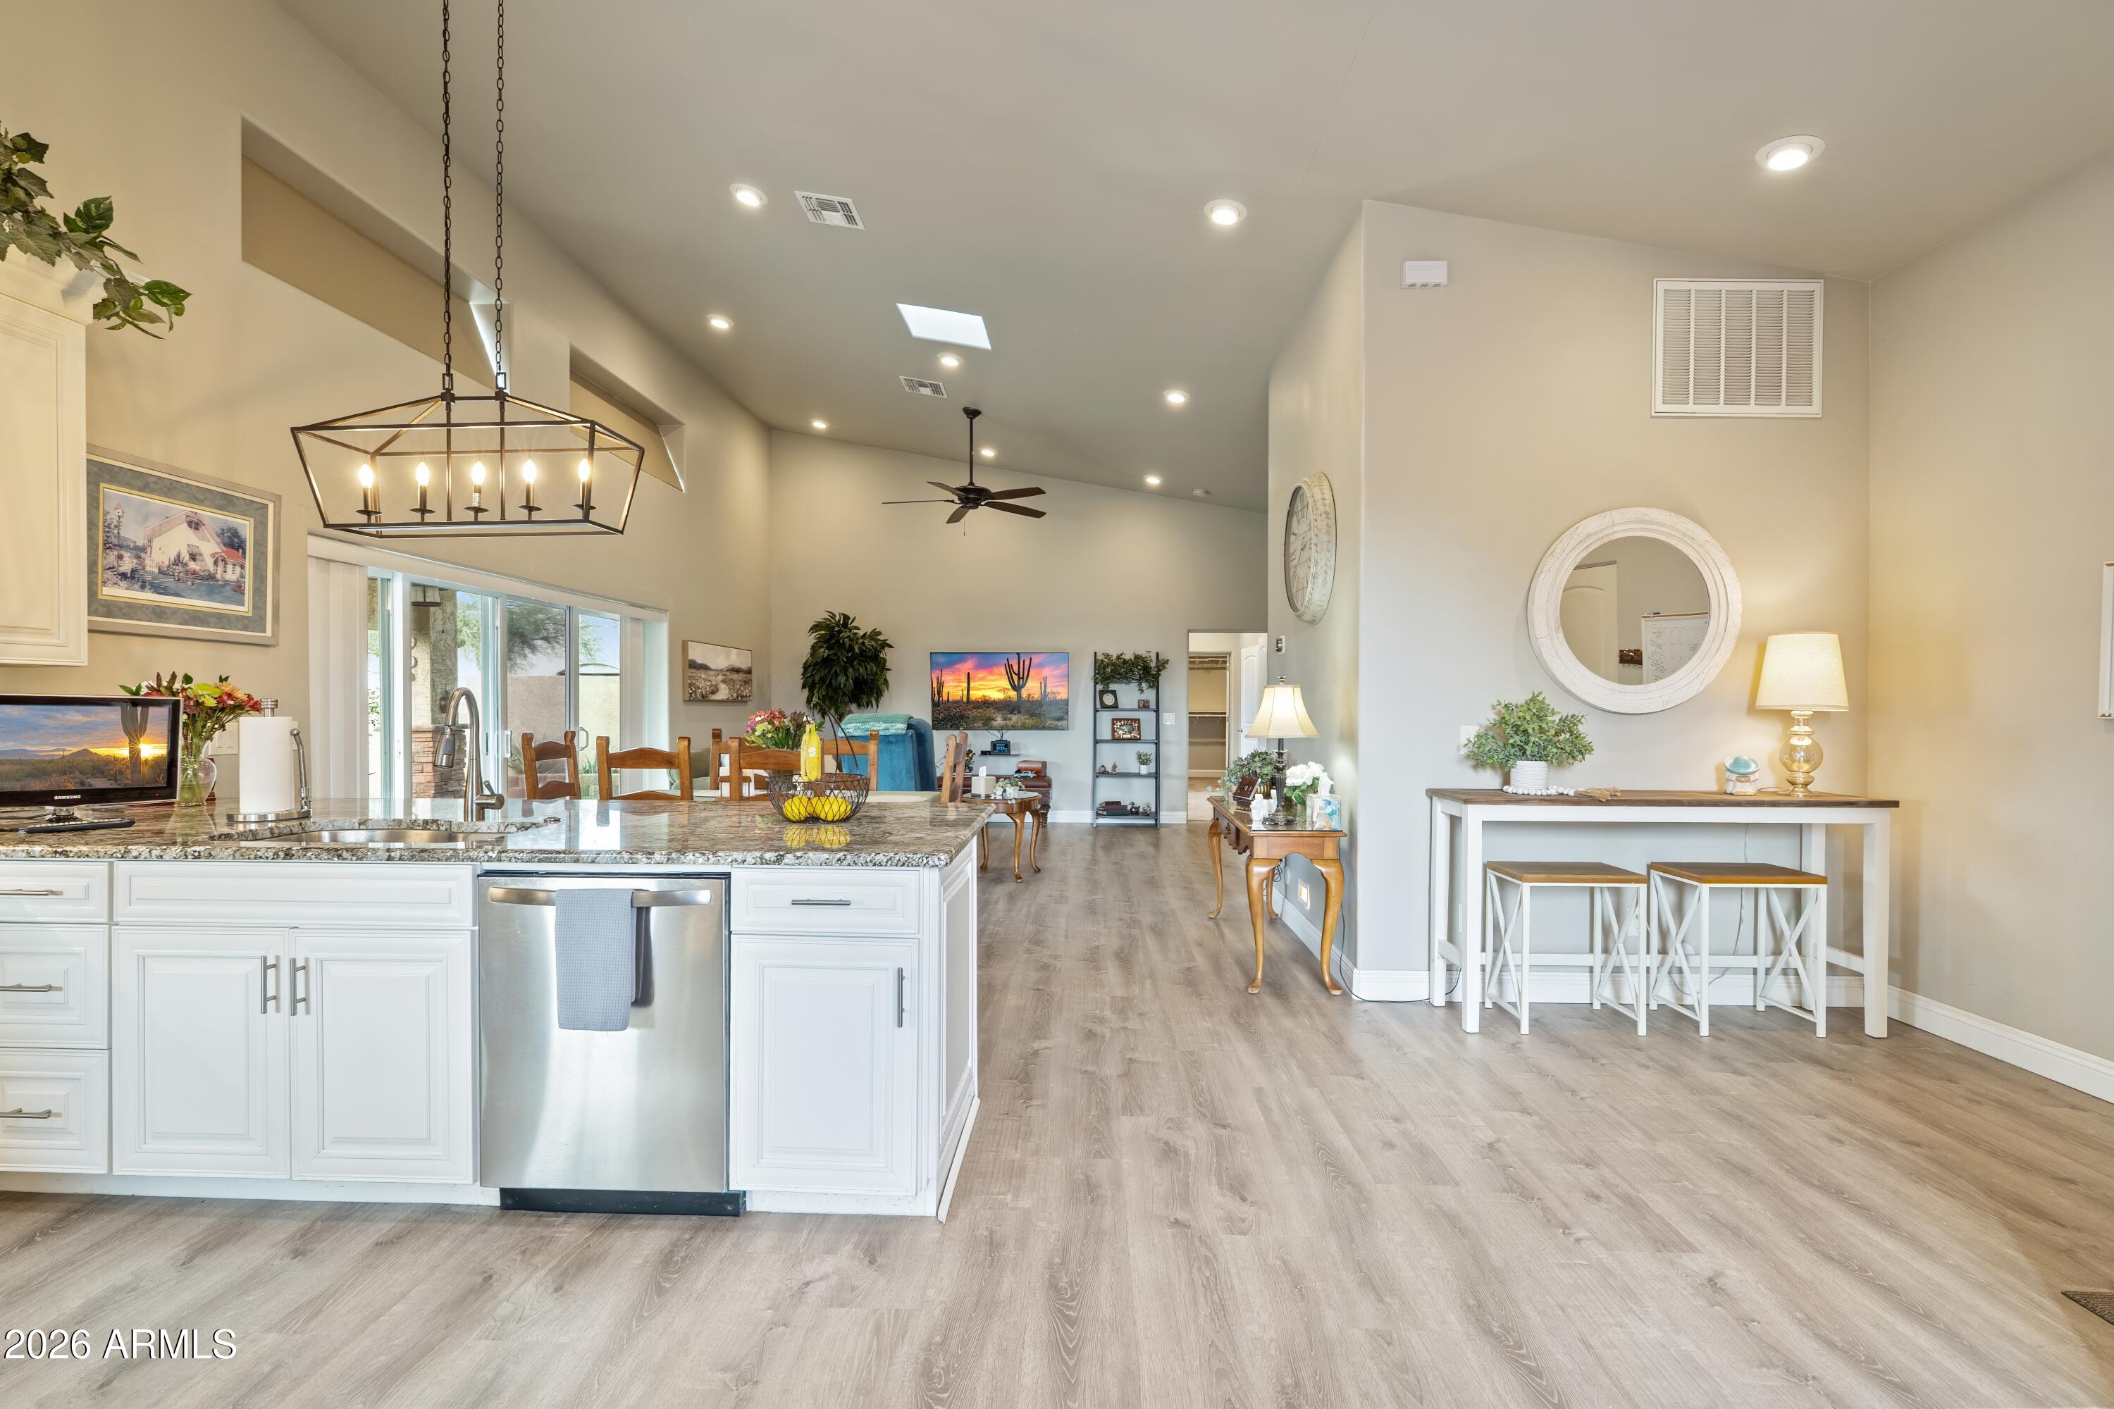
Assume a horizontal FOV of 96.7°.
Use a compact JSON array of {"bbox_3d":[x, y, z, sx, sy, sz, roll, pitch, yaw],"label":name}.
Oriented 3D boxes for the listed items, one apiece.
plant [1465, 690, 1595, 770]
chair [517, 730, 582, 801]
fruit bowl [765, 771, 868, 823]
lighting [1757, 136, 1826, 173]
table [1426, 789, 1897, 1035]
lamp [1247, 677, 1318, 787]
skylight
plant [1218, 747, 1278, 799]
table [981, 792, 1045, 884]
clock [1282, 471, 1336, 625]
[{"bbox_3d":[1.894,0.114,3.760,0.500,0.340,0.400,0,0,2],"label":"plant"},{"bbox_3d":[-2.610,0.712,5.249,0.500,1.100,0.460,0,0,2],"label":"chair"},{"bbox_3d":[-0.727,0.280,2.841,0.310,0.140,0.310,0,0,0],"label":"fruit bowl"},{"bbox_3d":[2.565,-1.919,3.288,0.190,0.040,0.190,10,0,2],"label":"lighting"},{"bbox_3d":[2.359,0.817,3.755,1.610,0.900,0.420,0,0,2],"label":"table"},{"bbox_3d":[1.076,0.202,4.442,0.350,0.670,0.350,0,0,2],"label":"lamp"},{"bbox_3d":[-0.721,-2.492,6.175,0.560,0.060,0.560,10,1,2],"label":"skylight"},{"bbox_3d":[1.125,0.404,5.258,0.380,0.320,0.350,0,0,2],"label":"plant"},{"bbox_3d":[-0.405,0.962,6.854,0.600,0.580,0.560,0,0,2],"label":"table"},{"bbox_3d":[1.291,-0.797,4.827,0.085,0.775,0.775,0,0,2],"label":"clock"}]

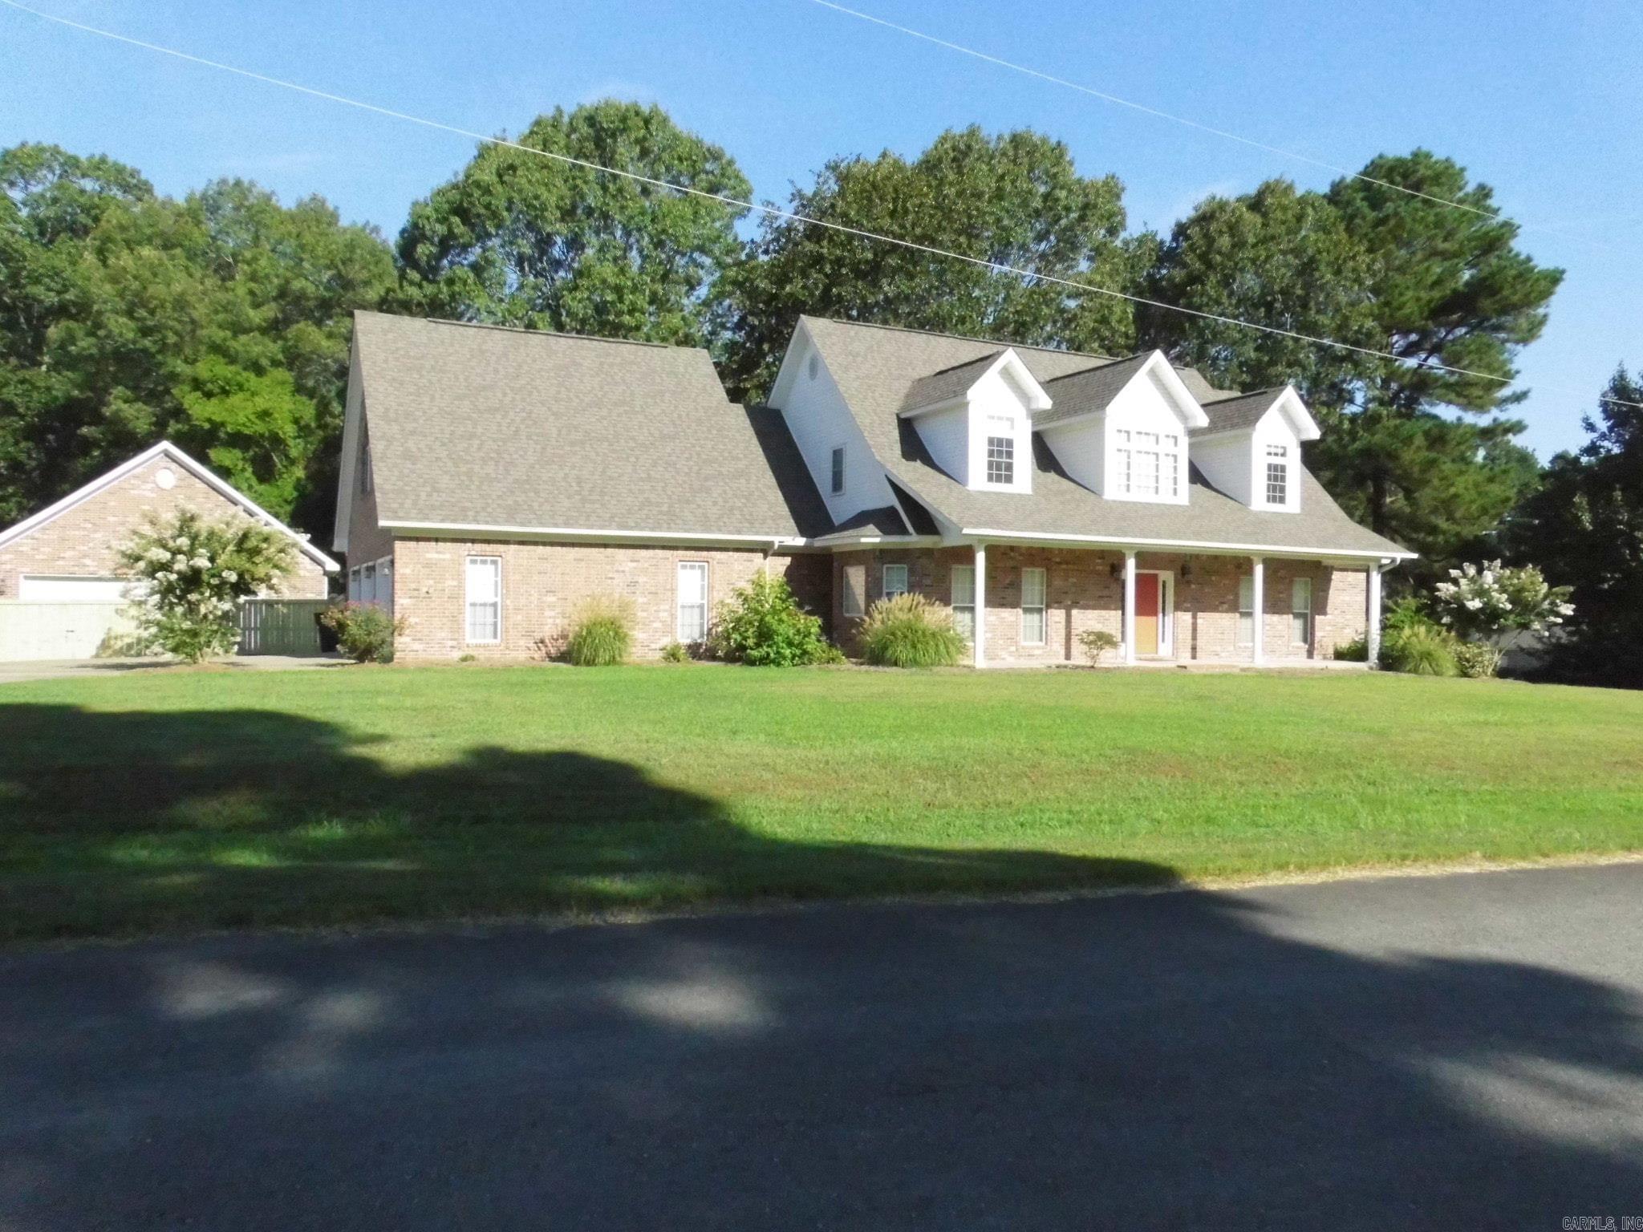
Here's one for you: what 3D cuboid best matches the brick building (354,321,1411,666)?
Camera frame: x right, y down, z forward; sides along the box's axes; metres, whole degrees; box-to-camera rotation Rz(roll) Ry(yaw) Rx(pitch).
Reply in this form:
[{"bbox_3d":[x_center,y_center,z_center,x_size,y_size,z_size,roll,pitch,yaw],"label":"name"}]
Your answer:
[{"bbox_3d":[0.813,-3.446,32.331,24.900,9.150,16.000,1,0,-26],"label":"brick building"}]

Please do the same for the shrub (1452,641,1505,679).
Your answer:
[{"bbox_3d":[15.560,1.049,28.098,1.150,0.912,1.050,0,0,0],"label":"shrub"}]

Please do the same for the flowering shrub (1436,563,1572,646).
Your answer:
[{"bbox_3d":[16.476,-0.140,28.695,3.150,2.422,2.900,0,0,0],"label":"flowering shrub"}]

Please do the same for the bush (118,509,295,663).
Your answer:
[{"bbox_3d":[-12.967,-0.636,24.994,3.500,3.245,3.300,0,0,0],"label":"bush"}]

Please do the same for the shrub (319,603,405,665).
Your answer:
[{"bbox_3d":[-9.441,0.343,24.398,1.570,1.240,1.400,0,0,0],"label":"shrub"}]

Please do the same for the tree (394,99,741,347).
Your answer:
[{"bbox_3d":[-10.161,-9.848,47.959,14.280,21.897,13.000,0,0,0],"label":"tree"}]

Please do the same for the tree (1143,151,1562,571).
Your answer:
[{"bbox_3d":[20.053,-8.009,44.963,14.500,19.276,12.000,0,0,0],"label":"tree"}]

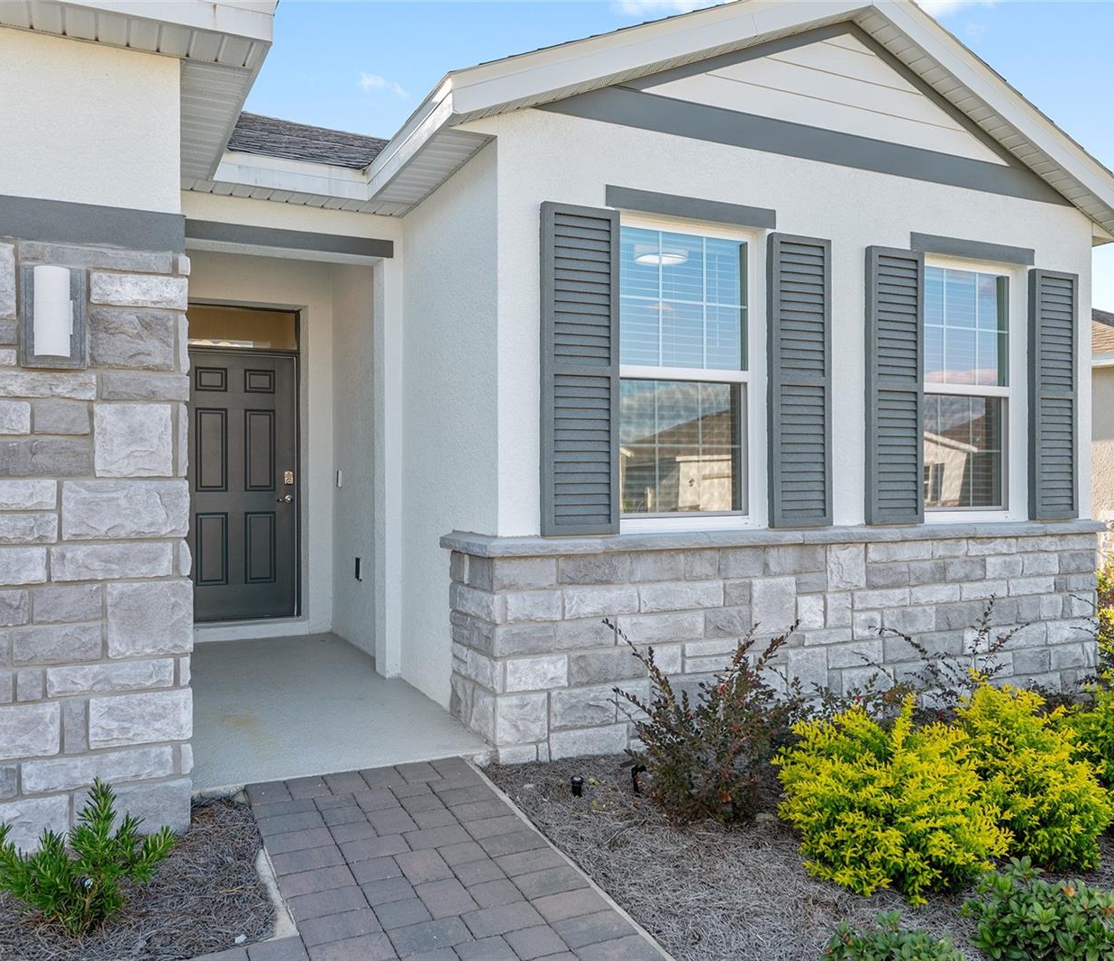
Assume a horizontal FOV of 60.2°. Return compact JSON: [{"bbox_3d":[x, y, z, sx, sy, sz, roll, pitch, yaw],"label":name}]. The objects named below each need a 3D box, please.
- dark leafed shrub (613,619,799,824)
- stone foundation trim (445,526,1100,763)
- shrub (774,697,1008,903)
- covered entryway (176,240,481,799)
[{"bbox_3d":[0.594,0.935,3.800,0.703,0.764,0.663,0,0,0],"label":"dark leafed shrub"},{"bbox_3d":[1.408,0.757,5.334,4.090,1.015,0.643,0,1,-25],"label":"stone foundation trim"},{"bbox_3d":[1.156,1.049,3.319,0.784,0.603,0.744,0,0,0],"label":"shrub"},{"bbox_3d":[-1.568,-0.113,5.492,1.296,2.573,3.497,0,1,-25],"label":"covered entryway"}]

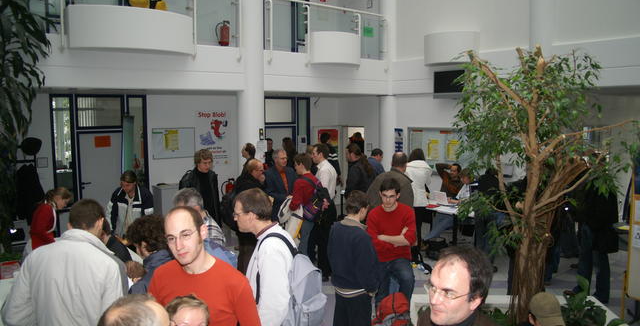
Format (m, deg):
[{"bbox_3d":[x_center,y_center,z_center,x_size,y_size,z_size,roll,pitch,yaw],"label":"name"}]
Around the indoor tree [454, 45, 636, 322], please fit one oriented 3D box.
[{"bbox_3d":[1.716,0.217,3.650,1.300,2.200,1.200,3,7,25],"label":"indoor tree"}]

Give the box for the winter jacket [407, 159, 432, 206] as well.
[{"bbox_3d":[1.403,0.291,6.800,0.420,0.650,0.280,2,6,18],"label":"winter jacket"}]

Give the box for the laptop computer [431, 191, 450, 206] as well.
[{"bbox_3d":[2.127,0.601,8.235,0.280,0.220,0.320,-4,7,-37],"label":"laptop computer"}]

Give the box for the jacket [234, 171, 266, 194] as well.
[{"bbox_3d":[-0.792,0.399,5.100,0.360,0.640,0.470,2,6,18],"label":"jacket"}]

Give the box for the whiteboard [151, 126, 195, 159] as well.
[{"bbox_3d":[-3.079,-0.414,10.083,0.910,0.640,0.025,-4,7,-37],"label":"whiteboard"}]

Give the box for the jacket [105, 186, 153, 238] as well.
[{"bbox_3d":[-2.038,0.537,5.200,0.520,0.650,0.330,-1,6,-6],"label":"jacket"}]

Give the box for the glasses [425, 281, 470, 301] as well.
[{"bbox_3d":[0.426,0.410,1.530,0.140,0.045,0.138,-4,7,-31],"label":"glasses"}]

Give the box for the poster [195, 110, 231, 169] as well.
[{"bbox_3d":[-2.371,-0.531,10.608,0.810,1.250,0.015,-4,7,-37],"label":"poster"}]

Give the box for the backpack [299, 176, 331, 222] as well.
[{"bbox_3d":[-0.029,0.418,5.500,0.220,0.480,0.320,3,7,29],"label":"backpack"}]

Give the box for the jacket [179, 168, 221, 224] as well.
[{"bbox_3d":[-1.382,0.430,5.500,0.460,0.740,0.290,-3,7,-27],"label":"jacket"}]

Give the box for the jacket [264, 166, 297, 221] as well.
[{"bbox_3d":[-0.490,0.375,6.100,0.470,0.730,0.280,-4,7,-33],"label":"jacket"}]

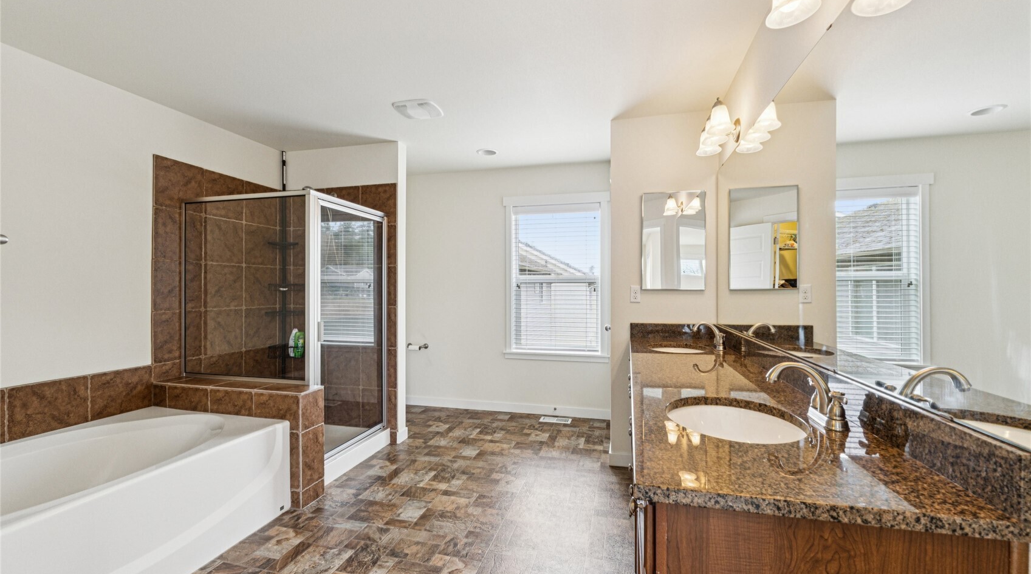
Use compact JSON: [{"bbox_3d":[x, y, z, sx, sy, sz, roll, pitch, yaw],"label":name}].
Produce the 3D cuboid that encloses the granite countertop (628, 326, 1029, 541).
[{"bbox_3d":[0.782,0.318,1.807,0.570,0.130,2.305,0,0,15],"label":"granite countertop"}]

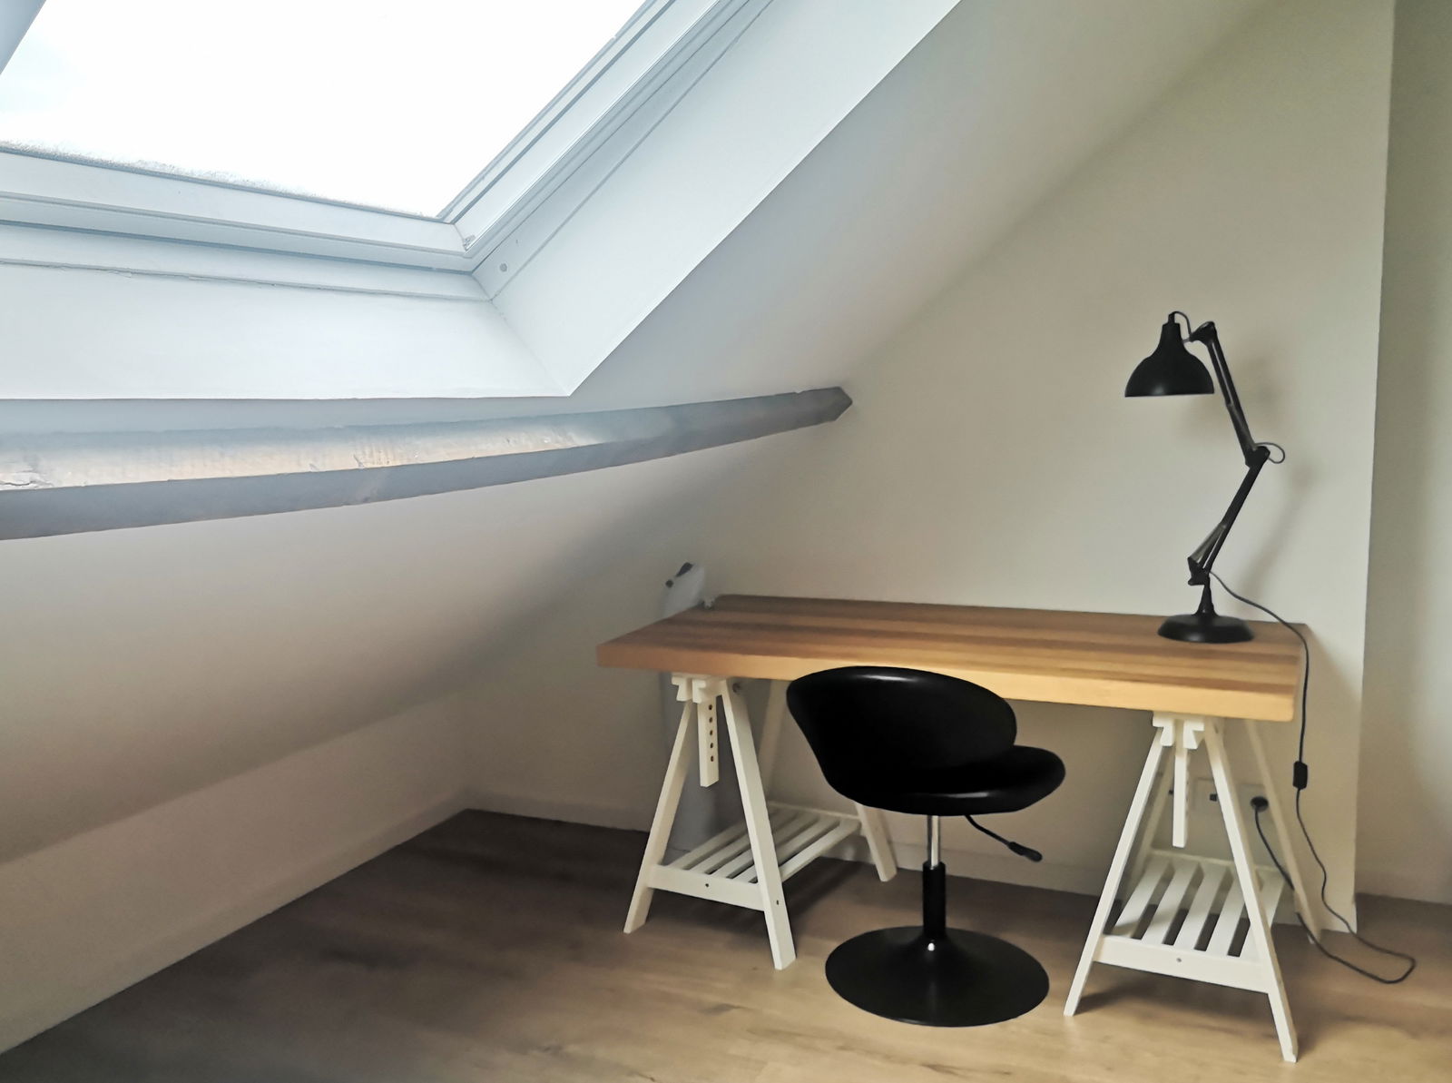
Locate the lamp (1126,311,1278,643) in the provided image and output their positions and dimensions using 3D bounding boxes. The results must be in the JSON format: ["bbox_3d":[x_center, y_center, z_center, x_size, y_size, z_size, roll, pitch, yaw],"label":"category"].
[{"bbox_3d":[1.173,-0.167,2.802,0.349,0.802,0.230,1,7,26],"label":"lamp"}]

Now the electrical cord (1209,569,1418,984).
[{"bbox_3d":[1.428,0.545,2.767,0.470,0.910,0.350,1,7,26],"label":"electrical cord"}]

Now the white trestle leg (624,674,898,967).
[{"bbox_3d":[0.105,0.648,3.102,0.465,0.710,0.700,2,8,32],"label":"white trestle leg"}]

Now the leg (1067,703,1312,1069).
[{"bbox_3d":[1.115,0.669,2.645,0.465,0.710,0.700,2,7,31],"label":"leg"}]

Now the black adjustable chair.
[{"bbox_3d":[0.498,0.639,2.668,0.580,0.800,0.590,3,8,37],"label":"black adjustable chair"}]

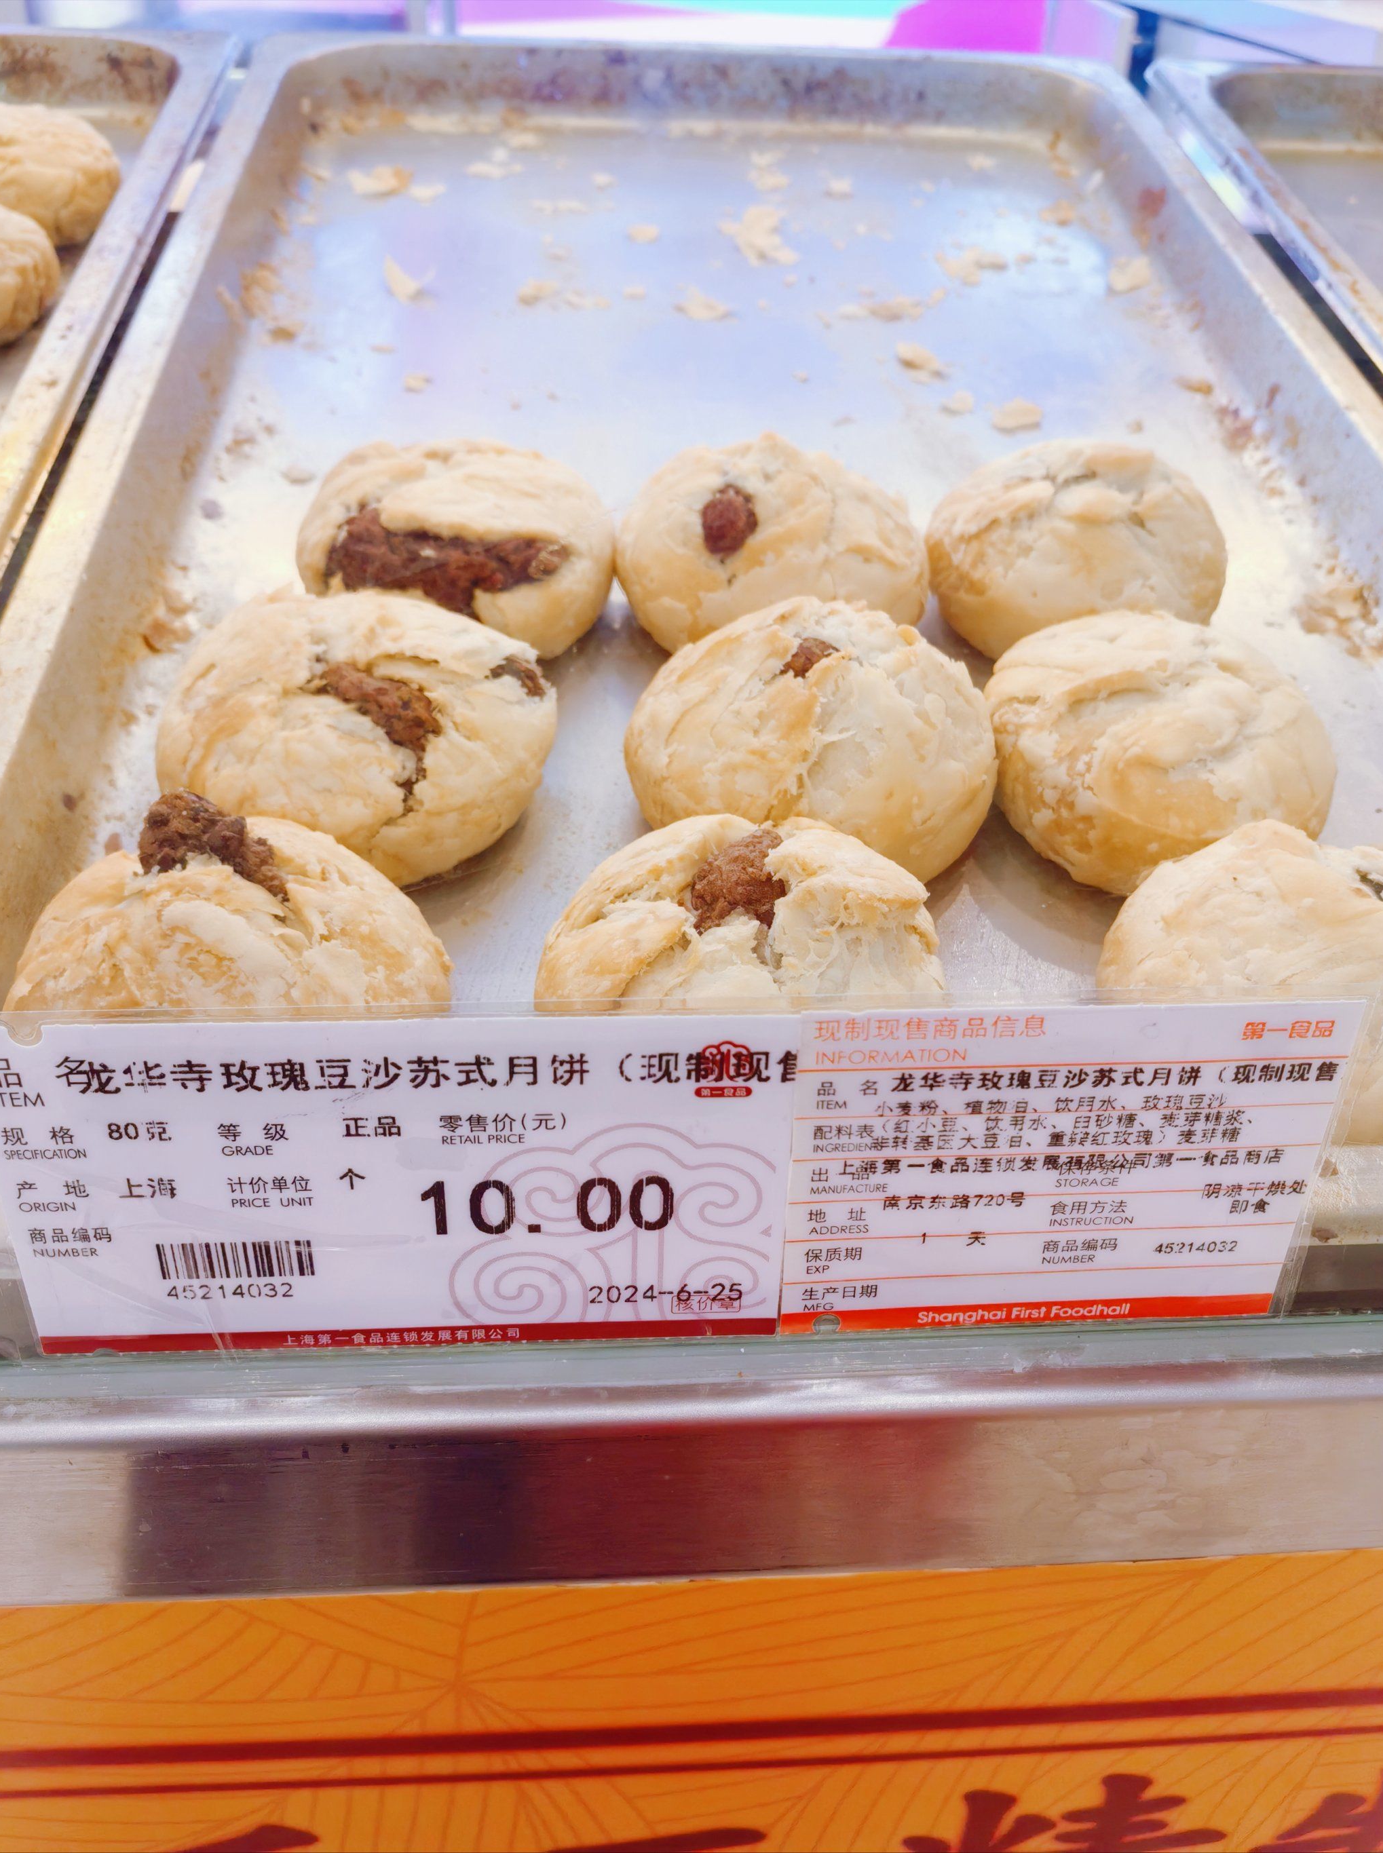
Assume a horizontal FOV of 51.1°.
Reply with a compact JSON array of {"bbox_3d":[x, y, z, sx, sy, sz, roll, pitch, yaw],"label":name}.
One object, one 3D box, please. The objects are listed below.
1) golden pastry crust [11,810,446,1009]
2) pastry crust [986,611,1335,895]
[{"bbox_3d":[-0.075,0.010,0.235,0.070,0.044,0.070,-1,48,-4],"label":"golden pastry crust"},{"bbox_3d":[0.094,-0.037,0.291,0.069,0.041,0.069,-1,48,-4],"label":"pastry crust"}]

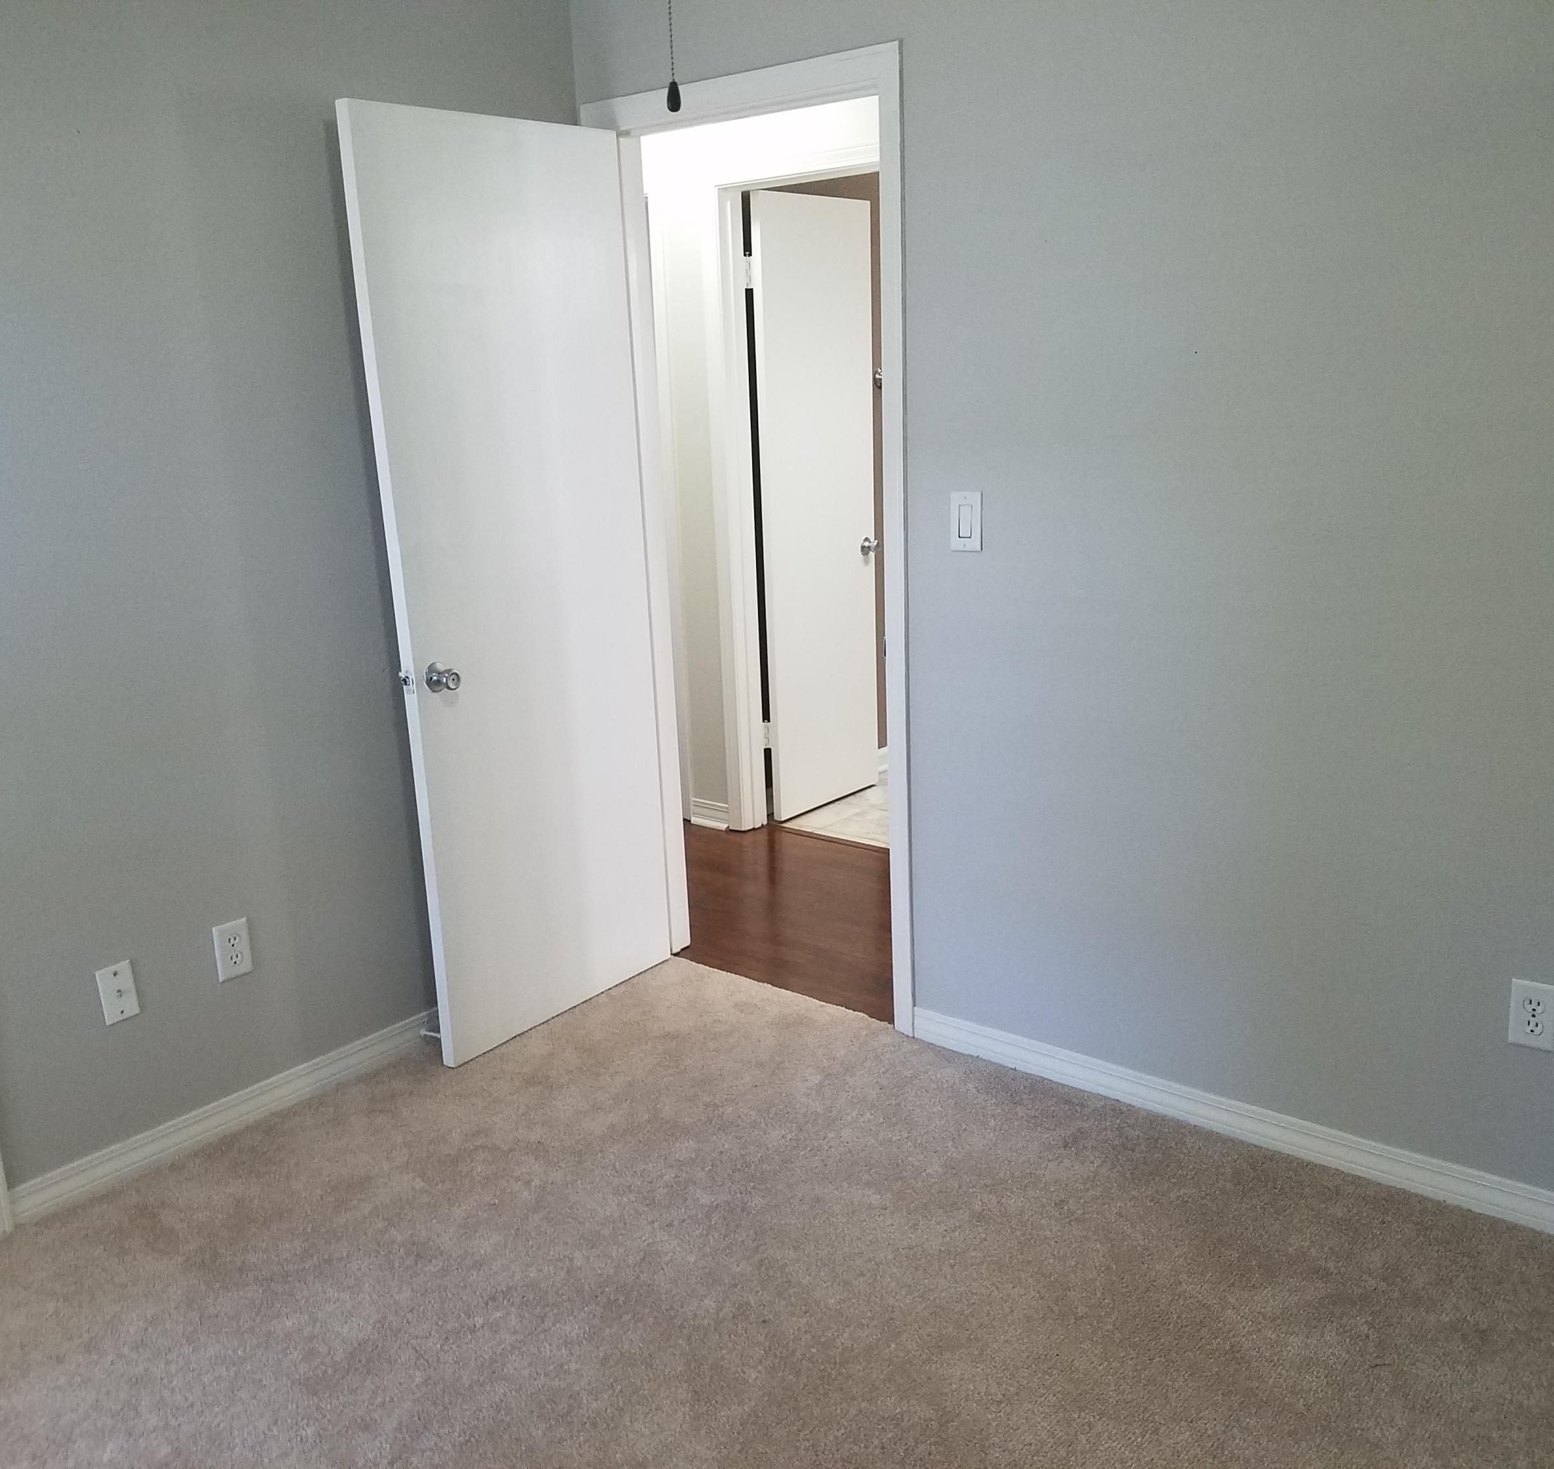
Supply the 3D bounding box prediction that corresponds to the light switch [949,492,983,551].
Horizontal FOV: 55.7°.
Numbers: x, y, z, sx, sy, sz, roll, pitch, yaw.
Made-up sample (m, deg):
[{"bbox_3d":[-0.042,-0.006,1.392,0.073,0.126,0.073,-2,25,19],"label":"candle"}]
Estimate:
[{"bbox_3d":[0.392,-0.438,3.038,0.076,0.121,0.014,9,18,39],"label":"light switch"}]

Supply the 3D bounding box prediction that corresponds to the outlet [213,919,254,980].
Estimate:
[{"bbox_3d":[-1.143,0.452,3.095,0.012,0.118,0.075,9,18,39],"label":"outlet"}]

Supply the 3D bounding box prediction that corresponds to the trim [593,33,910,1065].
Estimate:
[{"bbox_3d":[-0.056,-0.373,3.449,0.803,2.088,0.080,9,18,39],"label":"trim"}]

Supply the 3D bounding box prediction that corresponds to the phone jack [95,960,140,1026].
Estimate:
[{"bbox_3d":[-1.301,0.511,2.910,0.012,0.115,0.071,9,18,39],"label":"phone jack"}]

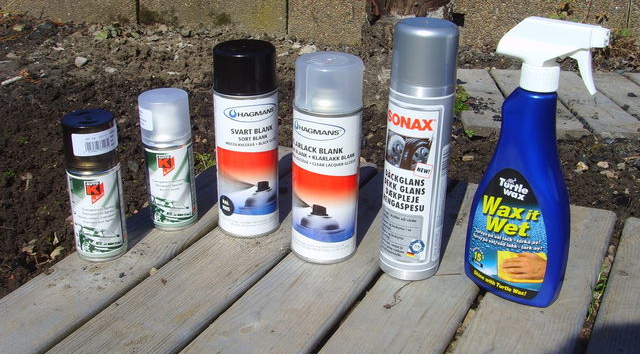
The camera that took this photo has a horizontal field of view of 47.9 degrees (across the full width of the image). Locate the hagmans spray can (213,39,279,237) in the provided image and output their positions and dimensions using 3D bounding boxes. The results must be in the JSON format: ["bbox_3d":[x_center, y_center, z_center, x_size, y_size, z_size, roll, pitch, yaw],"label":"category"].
[{"bbox_3d":[-0.078,-0.040,0.772,0.066,0.203,0.066,1,25,0],"label":"hagmans spray can"}]

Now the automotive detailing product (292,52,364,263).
[{"bbox_3d":[0.006,-0.017,0.726,0.066,0.204,0.066,1,25,0],"label":"automotive detailing product"}]

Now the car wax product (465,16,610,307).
[{"bbox_3d":[0.191,-0.012,0.652,0.095,0.261,0.057,13,28,25],"label":"car wax product"}]

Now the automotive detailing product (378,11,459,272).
[{"bbox_3d":[0.094,-0.024,0.691,0.063,0.247,0.063,1,25,0],"label":"automotive detailing product"}]

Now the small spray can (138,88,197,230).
[{"bbox_3d":[-0.164,-0.019,0.789,0.053,0.147,0.053,-1,25,-4],"label":"small spray can"}]

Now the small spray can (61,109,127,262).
[{"bbox_3d":[-0.227,0.009,0.728,0.053,0.147,0.053,-7,26,-17],"label":"small spray can"}]

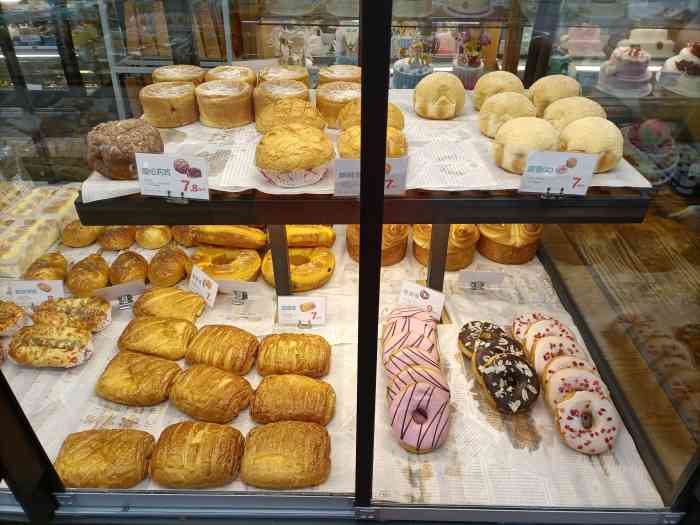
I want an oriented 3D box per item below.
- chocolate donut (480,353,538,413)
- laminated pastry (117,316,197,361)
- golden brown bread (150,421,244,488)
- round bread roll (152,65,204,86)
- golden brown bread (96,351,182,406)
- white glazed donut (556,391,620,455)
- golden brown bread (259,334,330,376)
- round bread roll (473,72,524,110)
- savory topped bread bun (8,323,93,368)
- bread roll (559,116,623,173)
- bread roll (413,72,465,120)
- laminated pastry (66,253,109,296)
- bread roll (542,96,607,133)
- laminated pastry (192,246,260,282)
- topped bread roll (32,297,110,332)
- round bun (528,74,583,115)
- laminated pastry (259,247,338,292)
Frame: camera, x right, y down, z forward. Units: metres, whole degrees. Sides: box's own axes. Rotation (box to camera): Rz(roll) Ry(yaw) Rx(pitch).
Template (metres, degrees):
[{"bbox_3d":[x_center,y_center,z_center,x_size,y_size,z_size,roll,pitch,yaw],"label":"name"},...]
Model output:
[{"bbox_3d":[0.241,0.182,0.793,0.093,0.032,0.093,11,64,-7],"label":"chocolate donut"},{"bbox_3d":[-0.315,0.123,0.861,0.126,0.041,0.083,9,35,16],"label":"laminated pastry"},{"bbox_3d":[-0.207,0.258,0.717,0.120,0.042,0.099,0,34,3],"label":"golden brown bread"},{"bbox_3d":[-0.328,-0.342,1.009,0.087,0.052,0.087,-1,33,1],"label":"round bread roll"},{"bbox_3d":[-0.331,0.176,0.826,0.128,0.045,0.089,9,36,13],"label":"golden brown bread"},{"bbox_3d":[0.327,0.219,0.722,0.088,0.032,0.088,0,76,3],"label":"white glazed donut"},{"bbox_3d":[-0.088,0.144,0.819,0.114,0.042,0.084,3,33,7],"label":"golden brown bread"},{"bbox_3d":[0.263,-0.298,0.931,0.086,0.074,0.086,1,34,1],"label":"round bread roll"},{"bbox_3d":[-0.470,0.132,0.829,0.114,0.045,0.078,-2,34,-3],"label":"savory topped bread bun"},{"bbox_3d":[0.323,-0.161,0.701,0.078,0.059,0.078,0,35,1],"label":"bread roll"},{"bbox_3d":[0.152,-0.283,0.895,0.088,0.072,0.088,0,34,3],"label":"bread roll"},{"bbox_3d":[-0.483,0.022,0.974,0.067,0.062,0.088,1,34,1],"label":"laminated pastry"},{"bbox_3d":[0.345,-0.213,0.806,0.089,0.074,0.089,1,34,1],"label":"bread roll"},{"bbox_3d":[-0.260,0.002,1.076,0.152,0.039,0.118,0,35,1],"label":"laminated pastry"},{"bbox_3d":[-0.502,0.091,0.949,0.137,0.044,0.080,2,35,3],"label":"topped bread roll"},{"bbox_3d":[0.347,-0.279,0.886,0.086,0.066,0.086,0,34,3],"label":"round bun"},{"bbox_3d":[-0.098,0.012,1.019,0.142,0.044,0.142,1,33,3],"label":"laminated pastry"}]

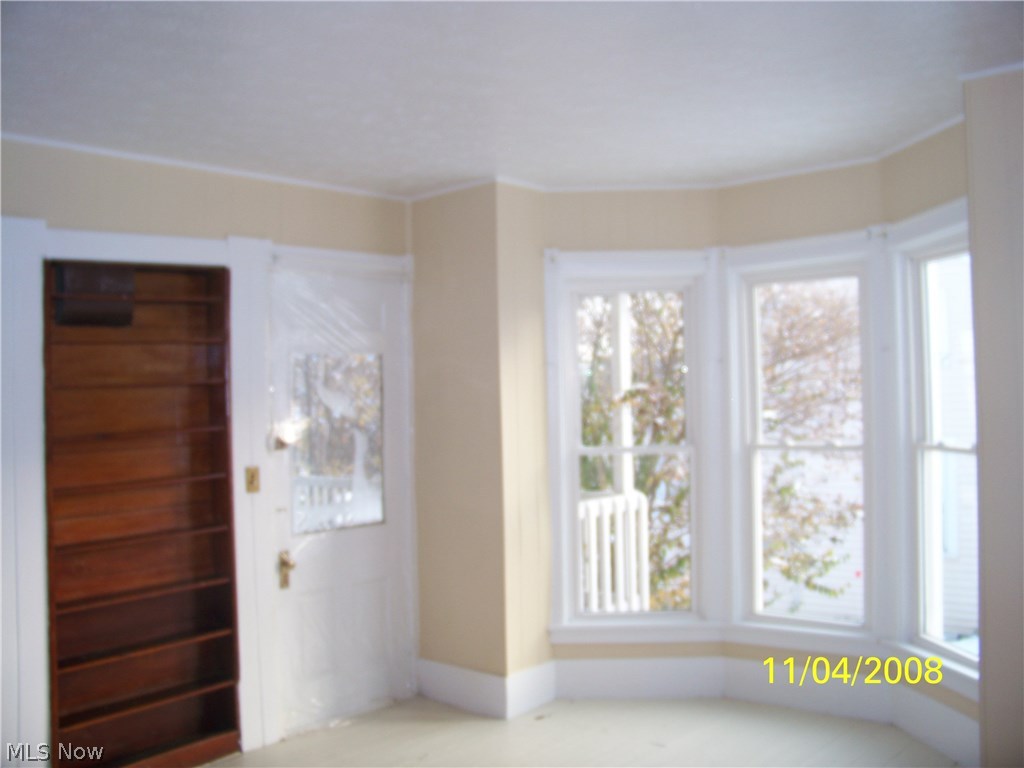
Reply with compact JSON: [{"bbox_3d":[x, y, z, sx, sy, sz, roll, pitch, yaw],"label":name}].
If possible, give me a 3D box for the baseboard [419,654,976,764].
[{"bbox_3d":[0.816,1.486,4.609,2.695,0.200,0.930,-2,-1,38],"label":"baseboard"}]

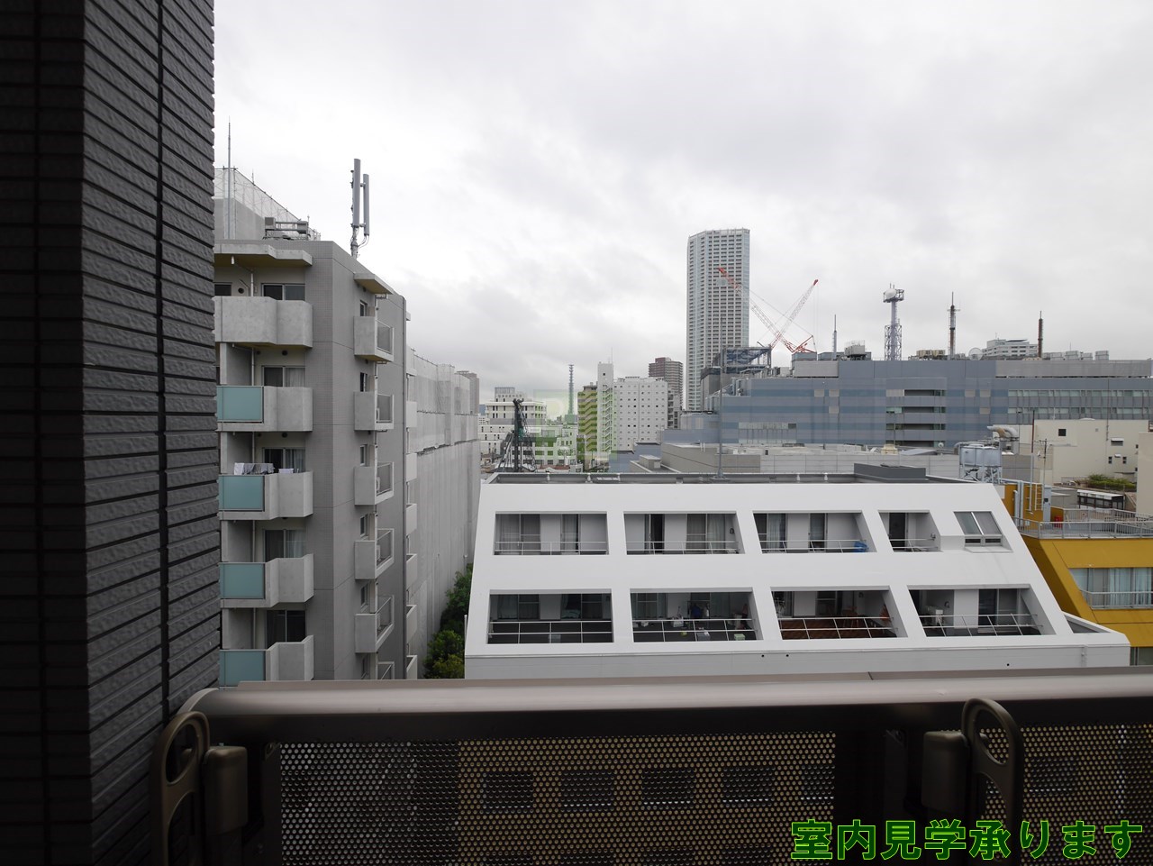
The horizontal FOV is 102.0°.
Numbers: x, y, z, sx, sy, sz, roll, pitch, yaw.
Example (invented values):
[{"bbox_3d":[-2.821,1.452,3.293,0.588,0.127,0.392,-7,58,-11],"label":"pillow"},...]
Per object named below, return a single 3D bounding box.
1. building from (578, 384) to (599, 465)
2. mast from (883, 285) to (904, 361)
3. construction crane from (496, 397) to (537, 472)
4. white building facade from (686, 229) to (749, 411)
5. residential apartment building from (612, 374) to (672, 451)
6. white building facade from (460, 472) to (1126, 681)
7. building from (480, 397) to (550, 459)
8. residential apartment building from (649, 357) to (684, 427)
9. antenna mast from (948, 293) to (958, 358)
[{"bbox_3d":[5.865,-1.686,225.000,10.500,41.800,14.000,0,1,-2],"label":"building"},{"bbox_3d":[88.482,-30.227,130.000,4.600,22.000,4.500,0,1,-2],"label":"mast"},{"bbox_3d":[-15.408,4.681,120.000,10.000,27.500,6.000,0,1,-2],"label":"construction crane"},{"bbox_3d":[123.895,-78.817,410.000,50.000,184.500,46.000,0,1,9],"label":"white building facade"},{"bbox_3d":[29.406,-2.780,213.000,25.000,44.500,15.000,0,1,-3],"label":"residential apartment building"},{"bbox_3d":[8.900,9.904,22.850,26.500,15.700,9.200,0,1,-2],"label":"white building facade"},{"bbox_3d":[-30.462,-0.225,227.000,33.000,35.500,18.000,0,1,-2],"label":"building"},{"bbox_3d":[101.650,-35.530,528.550,35.000,97.000,32.000,0,1,-3],"label":"residential apartment building"},{"bbox_3d":[105.049,-29.302,130.000,2.200,19.700,2.200,0,1,-2],"label":"antenna mast"}]

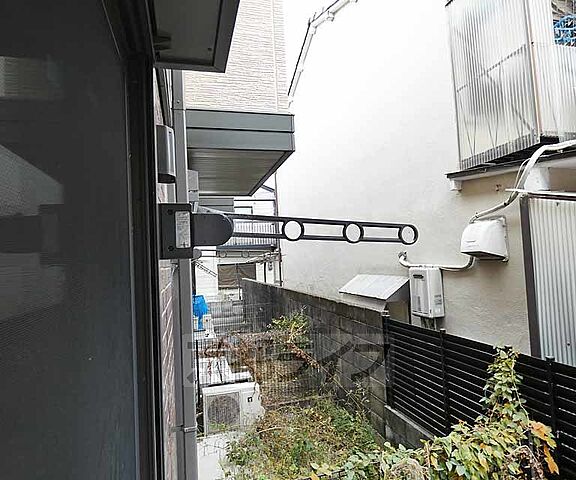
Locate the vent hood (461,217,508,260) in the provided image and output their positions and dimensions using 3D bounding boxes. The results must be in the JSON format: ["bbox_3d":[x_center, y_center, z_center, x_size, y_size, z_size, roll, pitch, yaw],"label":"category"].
[{"bbox_3d":[1.902,0.001,3.447,0.290,0.410,0.360,-2,-3,-17],"label":"vent hood"}]

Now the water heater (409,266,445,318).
[{"bbox_3d":[1.710,0.637,4.285,0.185,0.580,0.350,-2,-3,-17],"label":"water heater"}]

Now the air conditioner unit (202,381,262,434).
[{"bbox_3d":[-0.672,2.048,4.319,0.710,0.545,0.265,-2,-2,-14],"label":"air conditioner unit"}]

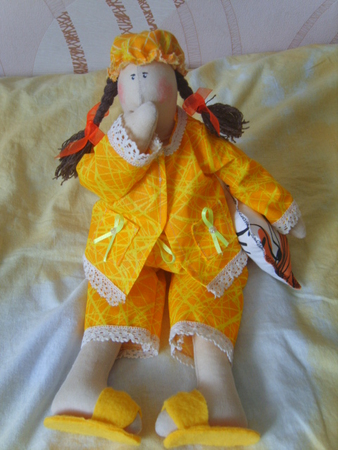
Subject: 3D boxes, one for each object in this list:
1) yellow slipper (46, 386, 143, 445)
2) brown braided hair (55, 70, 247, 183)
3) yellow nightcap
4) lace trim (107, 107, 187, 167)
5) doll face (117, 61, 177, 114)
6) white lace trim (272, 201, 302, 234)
[{"bbox_3d":[-0.080,0.201,0.475,0.096,0.045,0.046,2,60,15],"label":"yellow slipper"},{"bbox_3d":[-0.025,-0.131,0.605,0.240,0.070,0.130,-1,78,6],"label":"brown braided hair"},{"bbox_3d":[-0.029,-0.227,0.605,0.095,0.085,0.058,-5,83,14],"label":"yellow nightcap"},{"bbox_3d":[-0.028,-0.111,0.570,0.094,0.060,0.065,-1,75,6],"label":"lace trim"},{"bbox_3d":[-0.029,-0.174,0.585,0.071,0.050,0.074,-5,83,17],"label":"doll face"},{"bbox_3d":[0.148,-0.009,0.575,0.034,0.025,0.018,-42,84,-4],"label":"white lace trim"}]

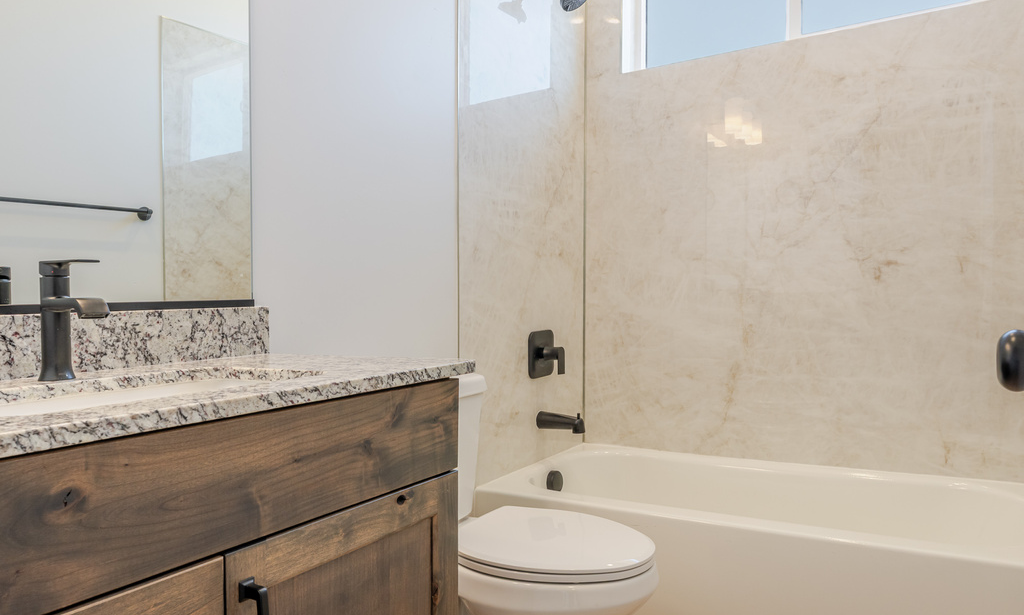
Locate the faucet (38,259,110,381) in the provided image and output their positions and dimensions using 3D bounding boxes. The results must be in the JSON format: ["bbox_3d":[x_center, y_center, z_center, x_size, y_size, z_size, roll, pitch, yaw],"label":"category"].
[{"bbox_3d":[-0.639,0.018,0.991,0.146,0.178,0.054,0,1,31],"label":"faucet"}]

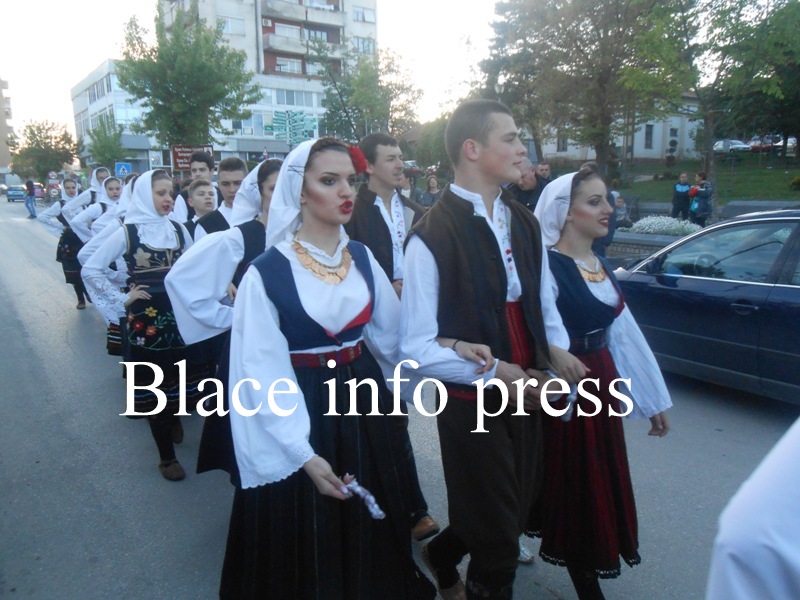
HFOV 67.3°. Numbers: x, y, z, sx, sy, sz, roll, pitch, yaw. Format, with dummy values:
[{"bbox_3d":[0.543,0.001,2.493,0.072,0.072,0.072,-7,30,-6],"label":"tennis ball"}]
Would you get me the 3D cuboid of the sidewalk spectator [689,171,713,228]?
[{"bbox_3d":[6.852,-2.062,13.657,0.500,1.680,0.500,4,12,18],"label":"sidewalk spectator"}]

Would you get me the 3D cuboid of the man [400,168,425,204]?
[{"bbox_3d":[0.211,-1.274,10.143,0.500,1.730,0.320,6,13,29],"label":"man"}]

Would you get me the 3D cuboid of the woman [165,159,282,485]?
[{"bbox_3d":[-0.672,0.245,2.614,0.600,1.670,0.450,-8,14,-37],"label":"woman"}]

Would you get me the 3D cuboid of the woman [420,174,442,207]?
[{"bbox_3d":[0.563,-1.368,10.736,0.500,1.650,0.300,1,11,6],"label":"woman"}]

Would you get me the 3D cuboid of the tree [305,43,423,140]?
[{"bbox_3d":[-1.712,-8.145,28.980,5.400,8.100,5.200,0,11,0],"label":"tree"}]

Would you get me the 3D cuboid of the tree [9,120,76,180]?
[{"bbox_3d":[-32.970,-12.836,55.573,5.800,7.249,5.800,-8,13,-34],"label":"tree"}]

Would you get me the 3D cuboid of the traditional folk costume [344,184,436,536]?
[{"bbox_3d":[-0.038,0.300,2.675,0.520,1.540,0.450,-8,13,-35],"label":"traditional folk costume"}]

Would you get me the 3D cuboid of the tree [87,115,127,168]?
[{"bbox_3d":[-17.126,-7.981,35.123,2.400,5.500,2.400,-8,13,-34],"label":"tree"}]

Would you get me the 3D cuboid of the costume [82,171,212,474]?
[{"bbox_3d":[-1.331,0.146,3.205,0.600,1.640,0.450,-9,14,-39],"label":"costume"}]

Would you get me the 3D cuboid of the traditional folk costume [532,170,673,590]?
[{"bbox_3d":[0.712,0.242,2.155,0.500,1.350,0.400,-8,14,-36],"label":"traditional folk costume"}]

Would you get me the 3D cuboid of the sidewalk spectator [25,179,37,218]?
[{"bbox_3d":[-16.262,-4.404,26.445,0.400,1.710,0.480,6,13,30],"label":"sidewalk spectator"}]

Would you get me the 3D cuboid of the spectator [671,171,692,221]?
[{"bbox_3d":[6.678,-2.134,14.254,0.540,1.730,0.330,4,12,19],"label":"spectator"}]

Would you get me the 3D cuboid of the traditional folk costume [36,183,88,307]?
[{"bbox_3d":[-4.273,-0.715,7.654,0.660,1.620,0.450,-6,13,-29],"label":"traditional folk costume"}]

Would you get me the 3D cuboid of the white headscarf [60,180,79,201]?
[{"bbox_3d":[-4.133,-1.373,7.526,0.220,0.270,0.250,-6,13,-29],"label":"white headscarf"}]

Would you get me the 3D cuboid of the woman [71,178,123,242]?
[{"bbox_3d":[-3.250,-0.525,6.723,0.720,1.672,0.420,-6,13,-29],"label":"woman"}]

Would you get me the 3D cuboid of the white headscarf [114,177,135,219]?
[{"bbox_3d":[-1.794,-0.689,4.022,0.250,0.310,0.270,-8,14,-36],"label":"white headscarf"}]

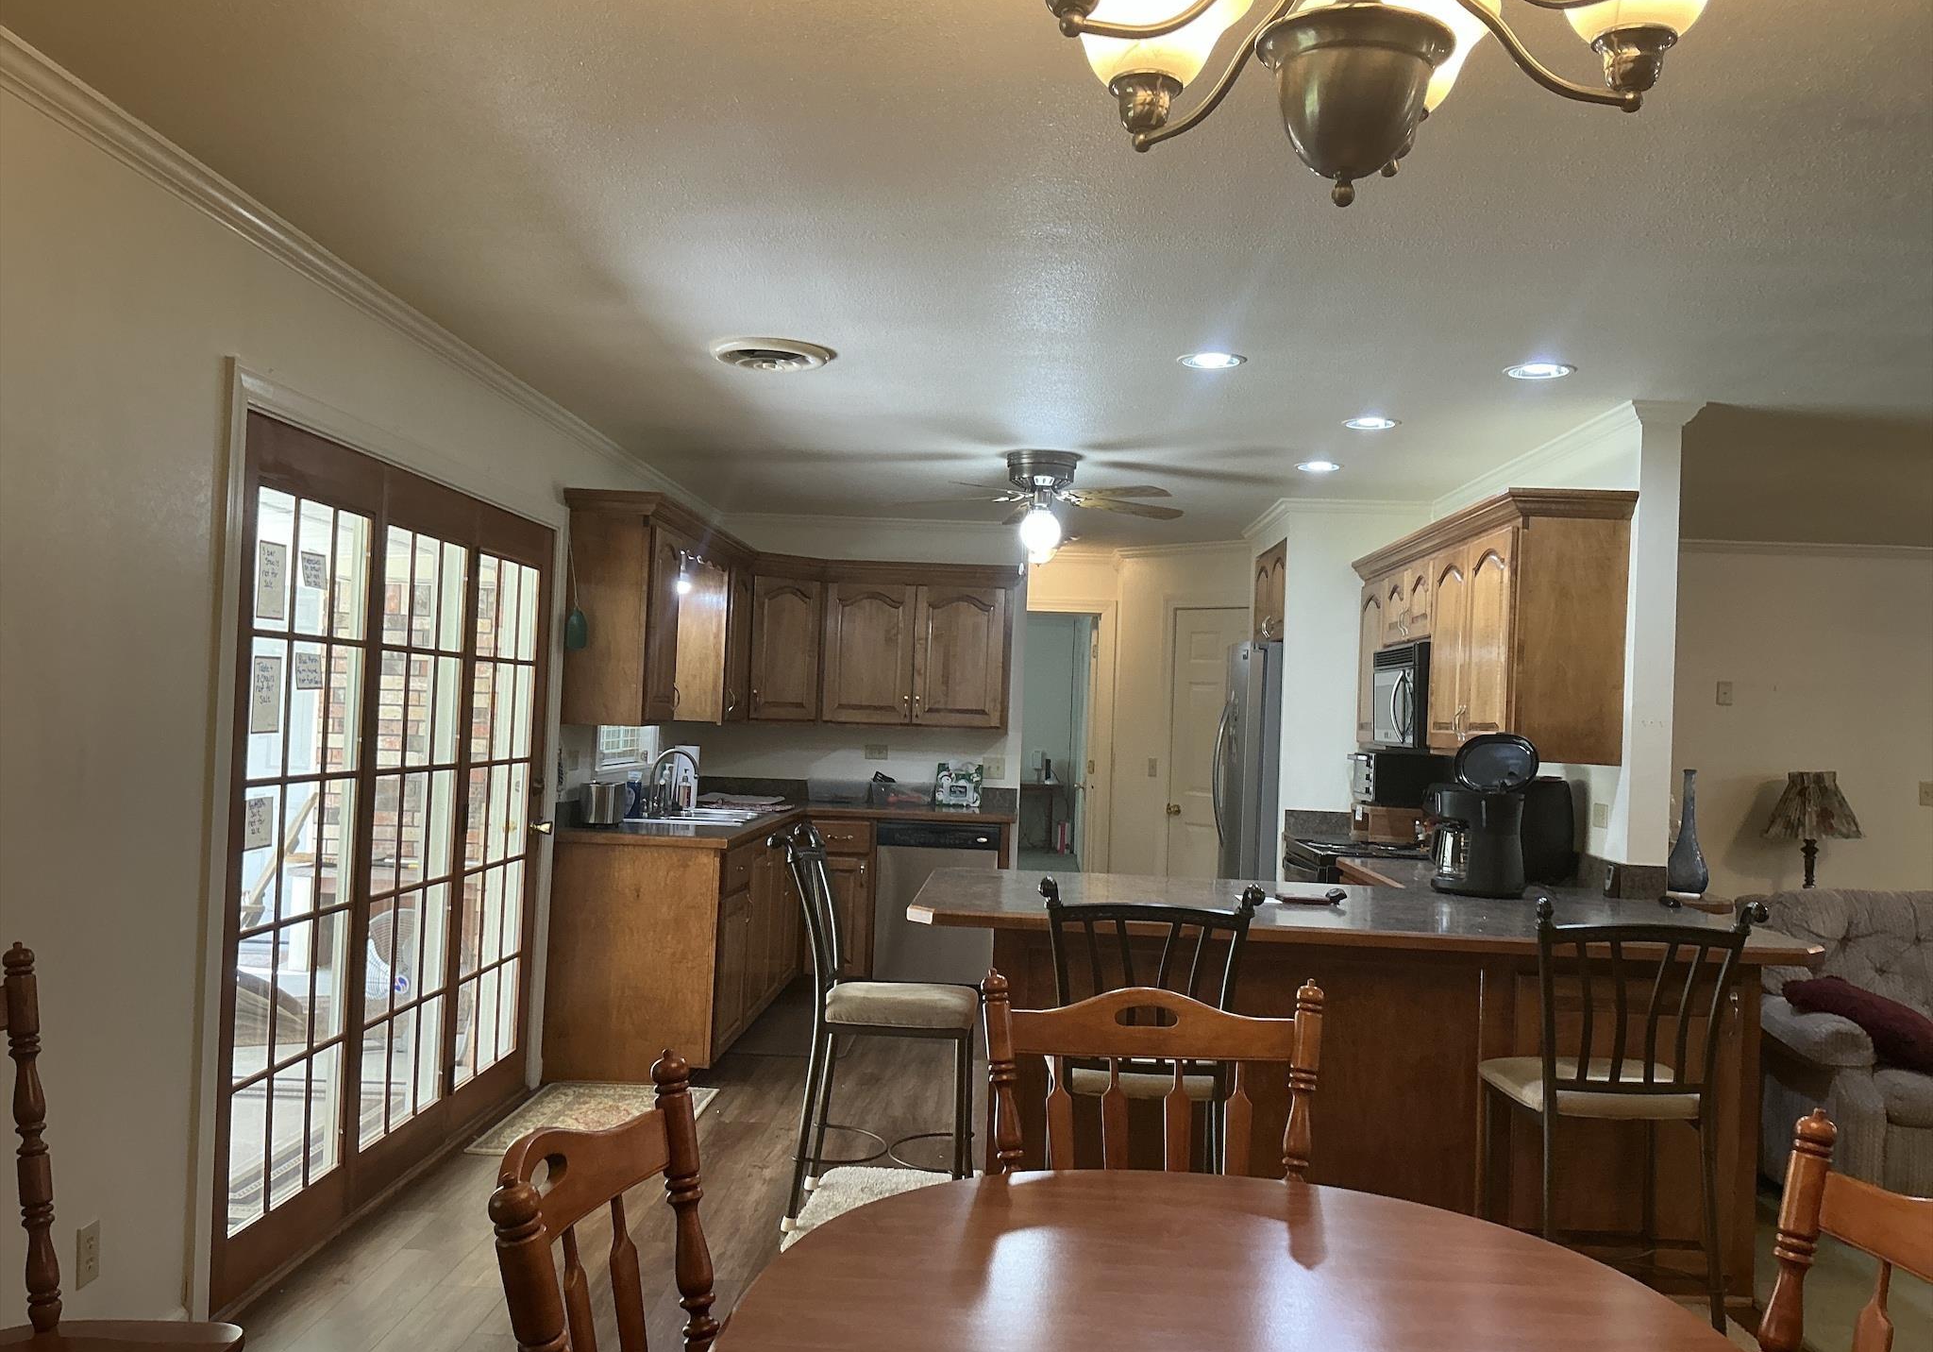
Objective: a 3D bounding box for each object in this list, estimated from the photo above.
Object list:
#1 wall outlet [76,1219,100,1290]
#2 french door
[{"bbox_3d":[-1.663,1.099,2.971,0.012,0.115,0.066,2,-1,2],"label":"wall outlet"},{"bbox_3d":[-1.598,0.438,4.549,0.065,1.996,2.220,2,-1,2],"label":"french door"}]

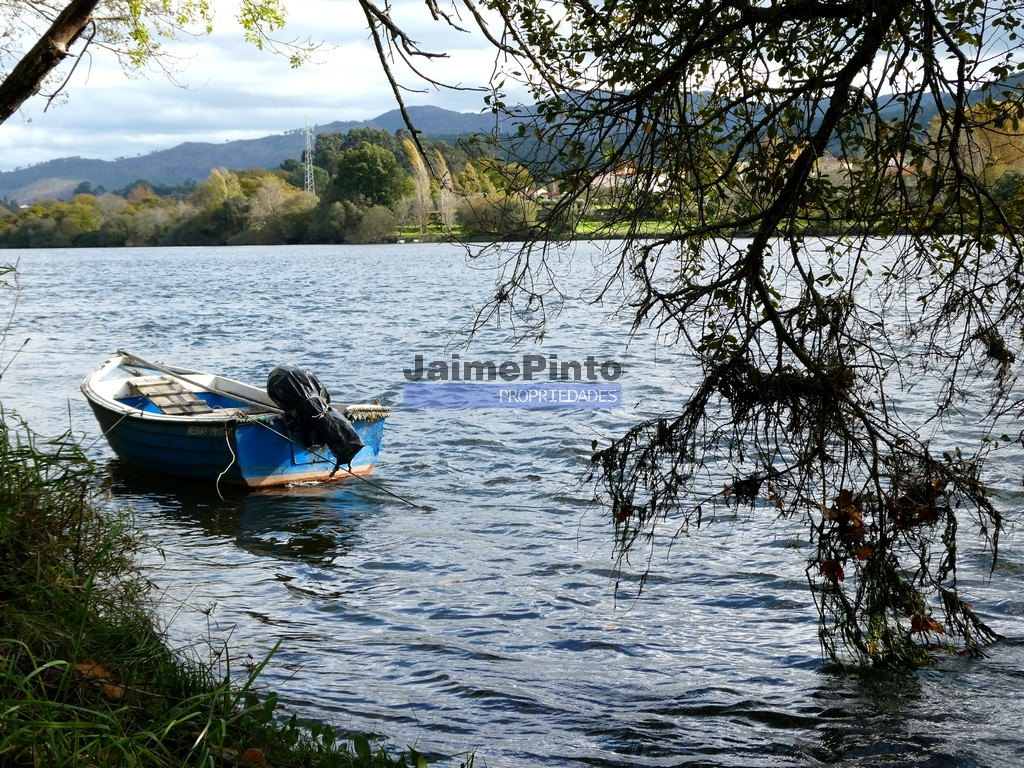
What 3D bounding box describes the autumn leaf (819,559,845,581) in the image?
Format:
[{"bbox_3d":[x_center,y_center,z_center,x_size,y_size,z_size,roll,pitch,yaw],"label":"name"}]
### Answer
[{"bbox_3d":[1.380,0.801,6.900,0.110,0.095,0.060,-1,6,0],"label":"autumn leaf"}]

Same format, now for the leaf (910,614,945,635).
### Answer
[{"bbox_3d":[1.790,1.039,6.900,0.150,0.085,0.080,-1,6,0],"label":"leaf"}]

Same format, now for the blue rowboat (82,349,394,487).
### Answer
[{"bbox_3d":[-2.539,0.271,13.634,1.600,0.950,3.721,-5,7,-37],"label":"blue rowboat"}]

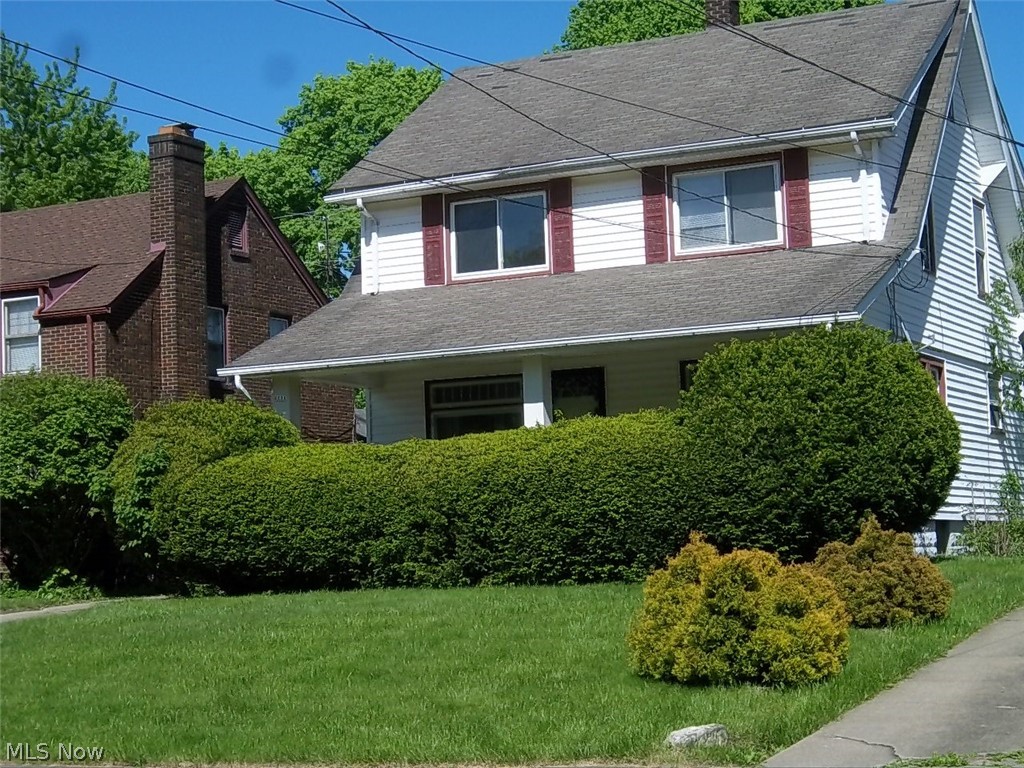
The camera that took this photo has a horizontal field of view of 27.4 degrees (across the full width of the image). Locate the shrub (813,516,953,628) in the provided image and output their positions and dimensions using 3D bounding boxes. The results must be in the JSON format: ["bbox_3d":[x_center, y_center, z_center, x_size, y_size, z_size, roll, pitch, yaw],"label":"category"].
[{"bbox_3d":[3.958,1.998,22.500,1.480,1.180,1.400,-5,-6,26],"label":"shrub"}]

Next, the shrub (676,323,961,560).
[{"bbox_3d":[3.663,0.737,25.079,3.200,2.900,3.000,-5,-6,26],"label":"shrub"}]

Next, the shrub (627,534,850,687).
[{"bbox_3d":[2.156,2.114,20.002,2.050,1.370,1.950,-2,-5,0],"label":"shrub"}]

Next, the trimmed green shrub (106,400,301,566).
[{"bbox_3d":[-4.353,1.604,29.651,2.700,2.670,2.600,-5,-6,26],"label":"trimmed green shrub"}]

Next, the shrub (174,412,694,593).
[{"bbox_3d":[-0.973,1.567,26.864,7.500,2.100,2.000,-5,-6,26],"label":"shrub"}]

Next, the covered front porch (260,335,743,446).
[{"bbox_3d":[0.878,0.858,29.466,8.600,2.850,3.100,-5,-6,26],"label":"covered front porch"}]

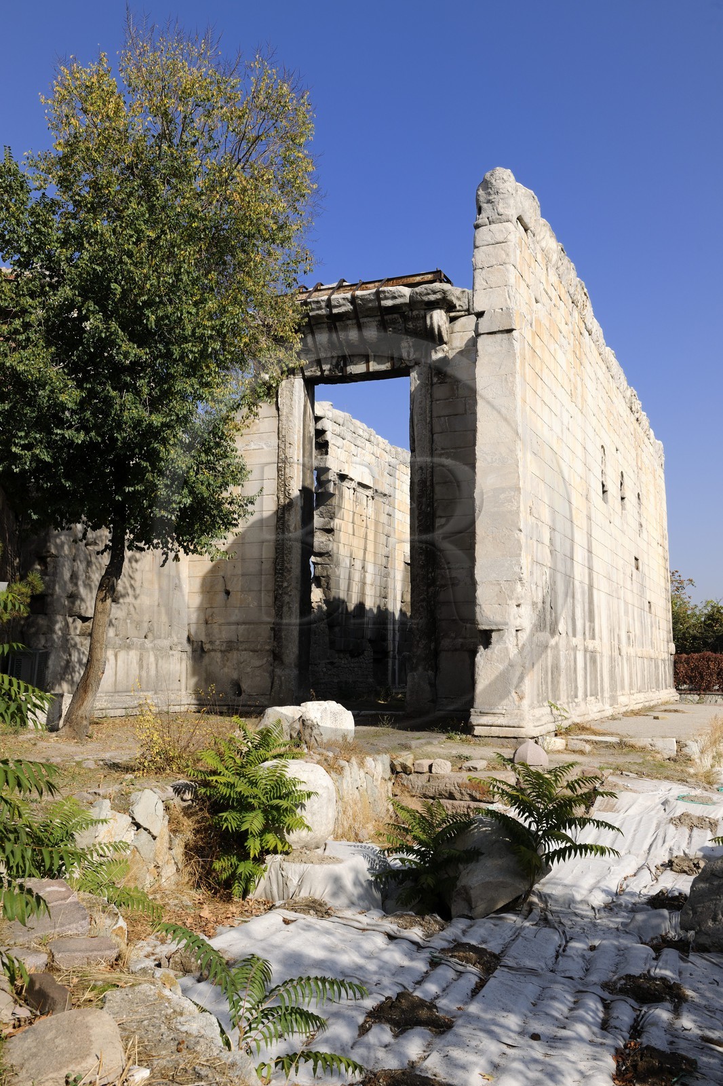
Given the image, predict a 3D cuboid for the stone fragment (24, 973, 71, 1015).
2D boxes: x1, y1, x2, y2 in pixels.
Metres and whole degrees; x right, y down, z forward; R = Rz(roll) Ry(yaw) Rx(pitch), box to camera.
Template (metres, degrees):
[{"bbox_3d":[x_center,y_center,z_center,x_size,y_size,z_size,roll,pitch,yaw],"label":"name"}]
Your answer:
[{"bbox_3d":[-1.800,2.582,5.535,0.260,0.190,0.200,2,-7,-15],"label":"stone fragment"}]

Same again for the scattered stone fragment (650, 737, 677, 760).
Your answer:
[{"bbox_3d":[5.898,3.992,18.800,0.500,0.400,0.420,-2,-8,17],"label":"scattered stone fragment"}]

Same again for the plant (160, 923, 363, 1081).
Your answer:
[{"bbox_3d":[-0.560,2.552,5.450,1.080,0.620,0.850,1,-8,-5],"label":"plant"}]

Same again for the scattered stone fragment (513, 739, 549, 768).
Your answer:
[{"bbox_3d":[2.587,3.230,14.723,0.540,0.420,0.540,0,-7,0],"label":"scattered stone fragment"}]

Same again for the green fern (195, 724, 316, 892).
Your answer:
[{"bbox_3d":[-1.132,2.775,10.300,1.250,1.750,1.200,1,-8,-6],"label":"green fern"}]

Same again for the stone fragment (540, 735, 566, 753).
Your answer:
[{"bbox_3d":[3.725,3.926,18.800,0.480,0.290,0.380,-1,-8,11],"label":"stone fragment"}]

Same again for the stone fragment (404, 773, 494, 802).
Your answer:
[{"bbox_3d":[1.249,3.571,14.078,1.400,0.340,0.500,-3,-7,25],"label":"stone fragment"}]

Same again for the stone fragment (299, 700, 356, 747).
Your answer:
[{"bbox_3d":[-0.578,3.013,16.100,0.905,0.739,0.700,1,-8,-2],"label":"stone fragment"}]

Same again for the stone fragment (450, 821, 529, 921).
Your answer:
[{"bbox_3d":[1.506,3.657,10.846,1.050,0.980,0.850,2,-7,-20],"label":"stone fragment"}]

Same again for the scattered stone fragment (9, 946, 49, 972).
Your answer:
[{"bbox_3d":[-2.156,2.691,6.227,0.280,0.110,0.240,0,-7,0],"label":"scattered stone fragment"}]

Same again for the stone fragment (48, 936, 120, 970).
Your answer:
[{"bbox_3d":[-1.724,2.535,6.000,0.400,0.130,0.300,2,-8,-15],"label":"stone fragment"}]

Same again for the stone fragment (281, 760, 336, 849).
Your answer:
[{"bbox_3d":[-0.690,2.928,10.900,0.840,0.950,0.800,1,-8,-3],"label":"stone fragment"}]

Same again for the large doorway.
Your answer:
[{"bbox_3d":[-0.050,-0.055,26.283,3.216,9.060,0.660,-3,-8,23],"label":"large doorway"}]

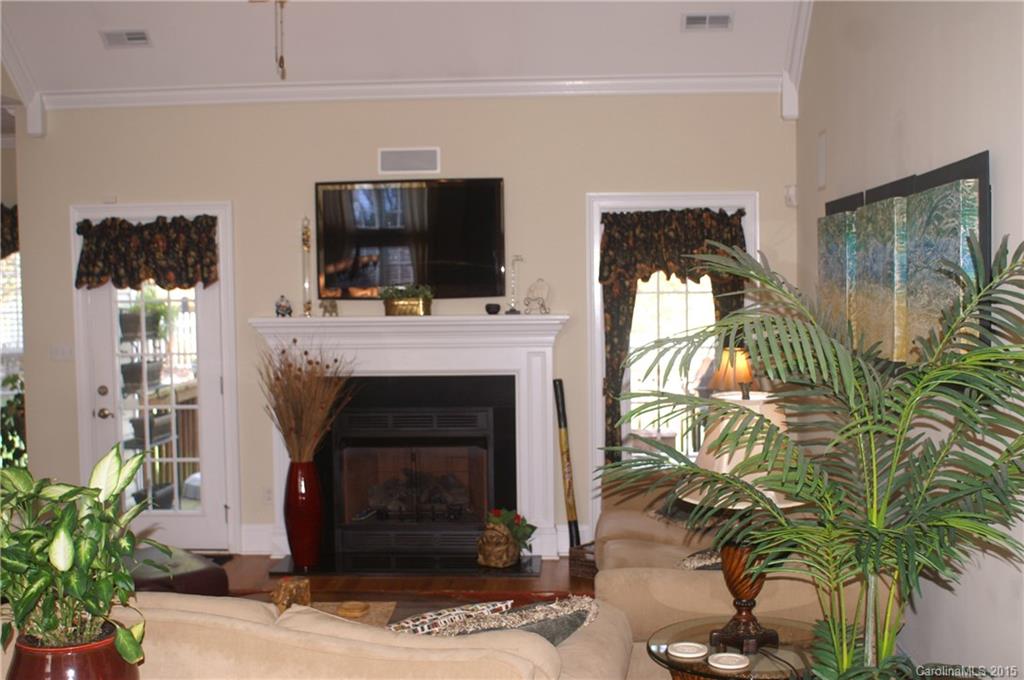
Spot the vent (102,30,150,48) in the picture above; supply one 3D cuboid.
[{"bbox_3d":[-2.204,-1.718,6.335,0.290,0.020,0.135,-1,-38,3],"label":"vent"}]

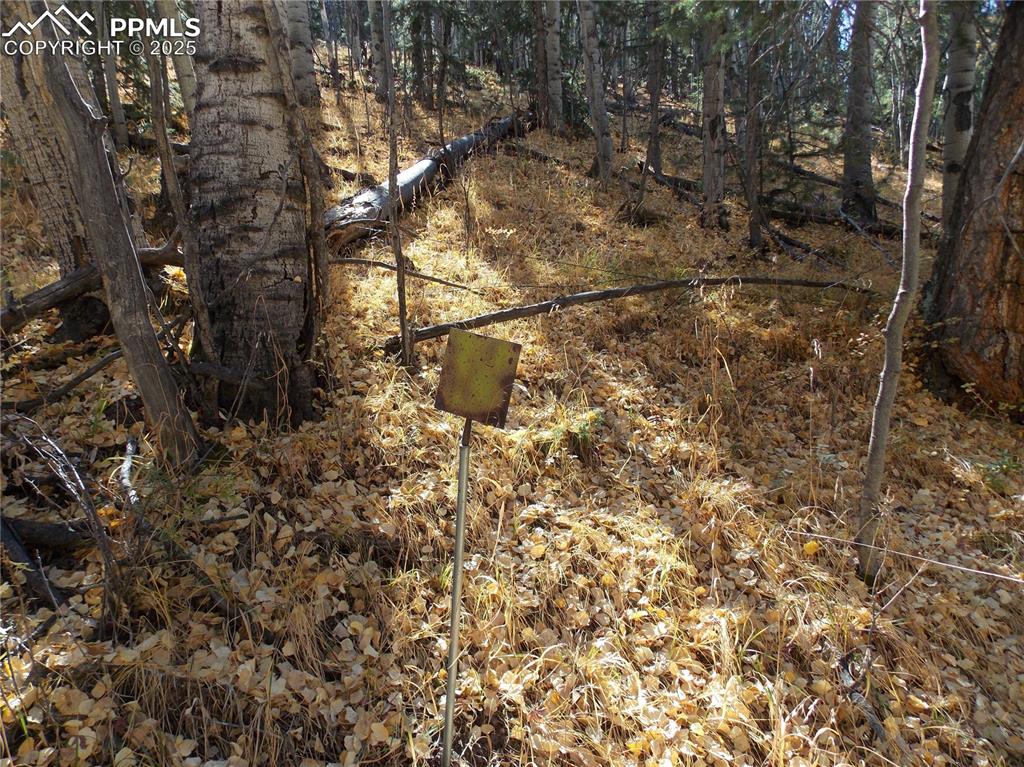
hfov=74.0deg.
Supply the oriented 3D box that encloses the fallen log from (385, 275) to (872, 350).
[{"bbox_3d":[0.812,-0.493,4.174,3.122,0.216,0.249,-7,11,-13],"label":"fallen log"}]

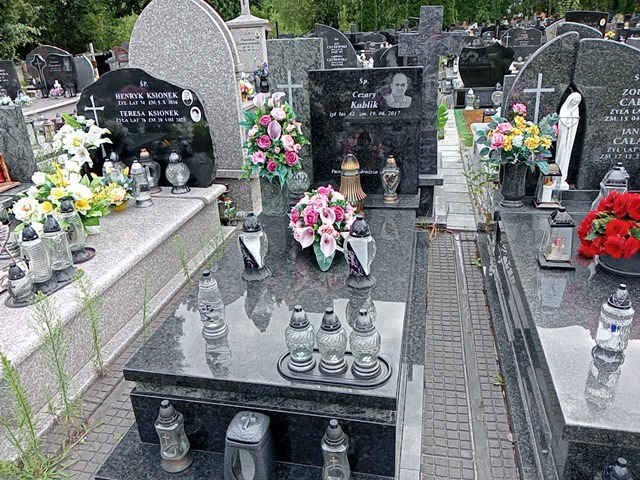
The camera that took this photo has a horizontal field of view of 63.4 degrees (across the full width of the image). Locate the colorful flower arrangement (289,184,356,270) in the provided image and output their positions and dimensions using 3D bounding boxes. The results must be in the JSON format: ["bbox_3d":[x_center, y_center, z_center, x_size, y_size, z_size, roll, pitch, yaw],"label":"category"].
[{"bbox_3d":[0.016,-0.070,2.365,0.305,0.280,0.275,2,23,12],"label":"colorful flower arrangement"}]

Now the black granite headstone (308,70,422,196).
[{"bbox_3d":[0.264,-0.624,3.057,0.645,0.725,0.080,2,23,12],"label":"black granite headstone"}]

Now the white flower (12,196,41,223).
[{"bbox_3d":[-1.729,-0.180,3.050,0.147,0.143,0.100,-16,27,-28],"label":"white flower"}]

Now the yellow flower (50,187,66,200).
[{"bbox_3d":[-1.649,-0.293,3.264,0.095,0.090,0.070,3,23,12],"label":"yellow flower"}]

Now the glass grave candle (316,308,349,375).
[{"bbox_3d":[0.039,0.336,1.770,0.107,0.236,0.107,-2,23,1],"label":"glass grave candle"}]

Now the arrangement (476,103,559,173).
[{"bbox_3d":[1.226,-0.635,3.200,0.470,0.410,0.380,3,23,12],"label":"arrangement"}]

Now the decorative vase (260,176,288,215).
[{"bbox_3d":[-0.285,-0.303,3.349,0.170,0.255,0.170,3,23,12],"label":"decorative vase"}]

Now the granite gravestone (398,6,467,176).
[{"bbox_3d":[0.745,-0.986,3.510,0.435,1.085,0.100,2,23,12],"label":"granite gravestone"}]

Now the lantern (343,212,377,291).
[{"bbox_3d":[0.183,0.048,2.333,0.142,0.320,0.142,3,24,11],"label":"lantern"}]

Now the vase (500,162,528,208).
[{"bbox_3d":[1.251,-0.355,3.328,0.165,0.260,0.165,3,23,12],"label":"vase"}]

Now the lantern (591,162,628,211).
[{"bbox_3d":[1.709,-0.261,2.992,0.210,0.345,0.210,3,23,12],"label":"lantern"}]

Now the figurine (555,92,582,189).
[{"bbox_3d":[1.495,-0.590,3.123,0.125,0.571,0.120,3,24,11],"label":"figurine"}]

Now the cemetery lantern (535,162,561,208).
[{"bbox_3d":[1.380,-0.342,3.099,0.140,0.268,0.135,3,24,11],"label":"cemetery lantern"}]

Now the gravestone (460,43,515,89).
[{"bbox_3d":[2.357,-2.470,7.350,0.770,0.620,0.120,3,24,11],"label":"gravestone"}]

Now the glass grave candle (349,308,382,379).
[{"bbox_3d":[0.133,0.294,1.524,0.095,0.208,0.095,2,23,12],"label":"glass grave candle"}]

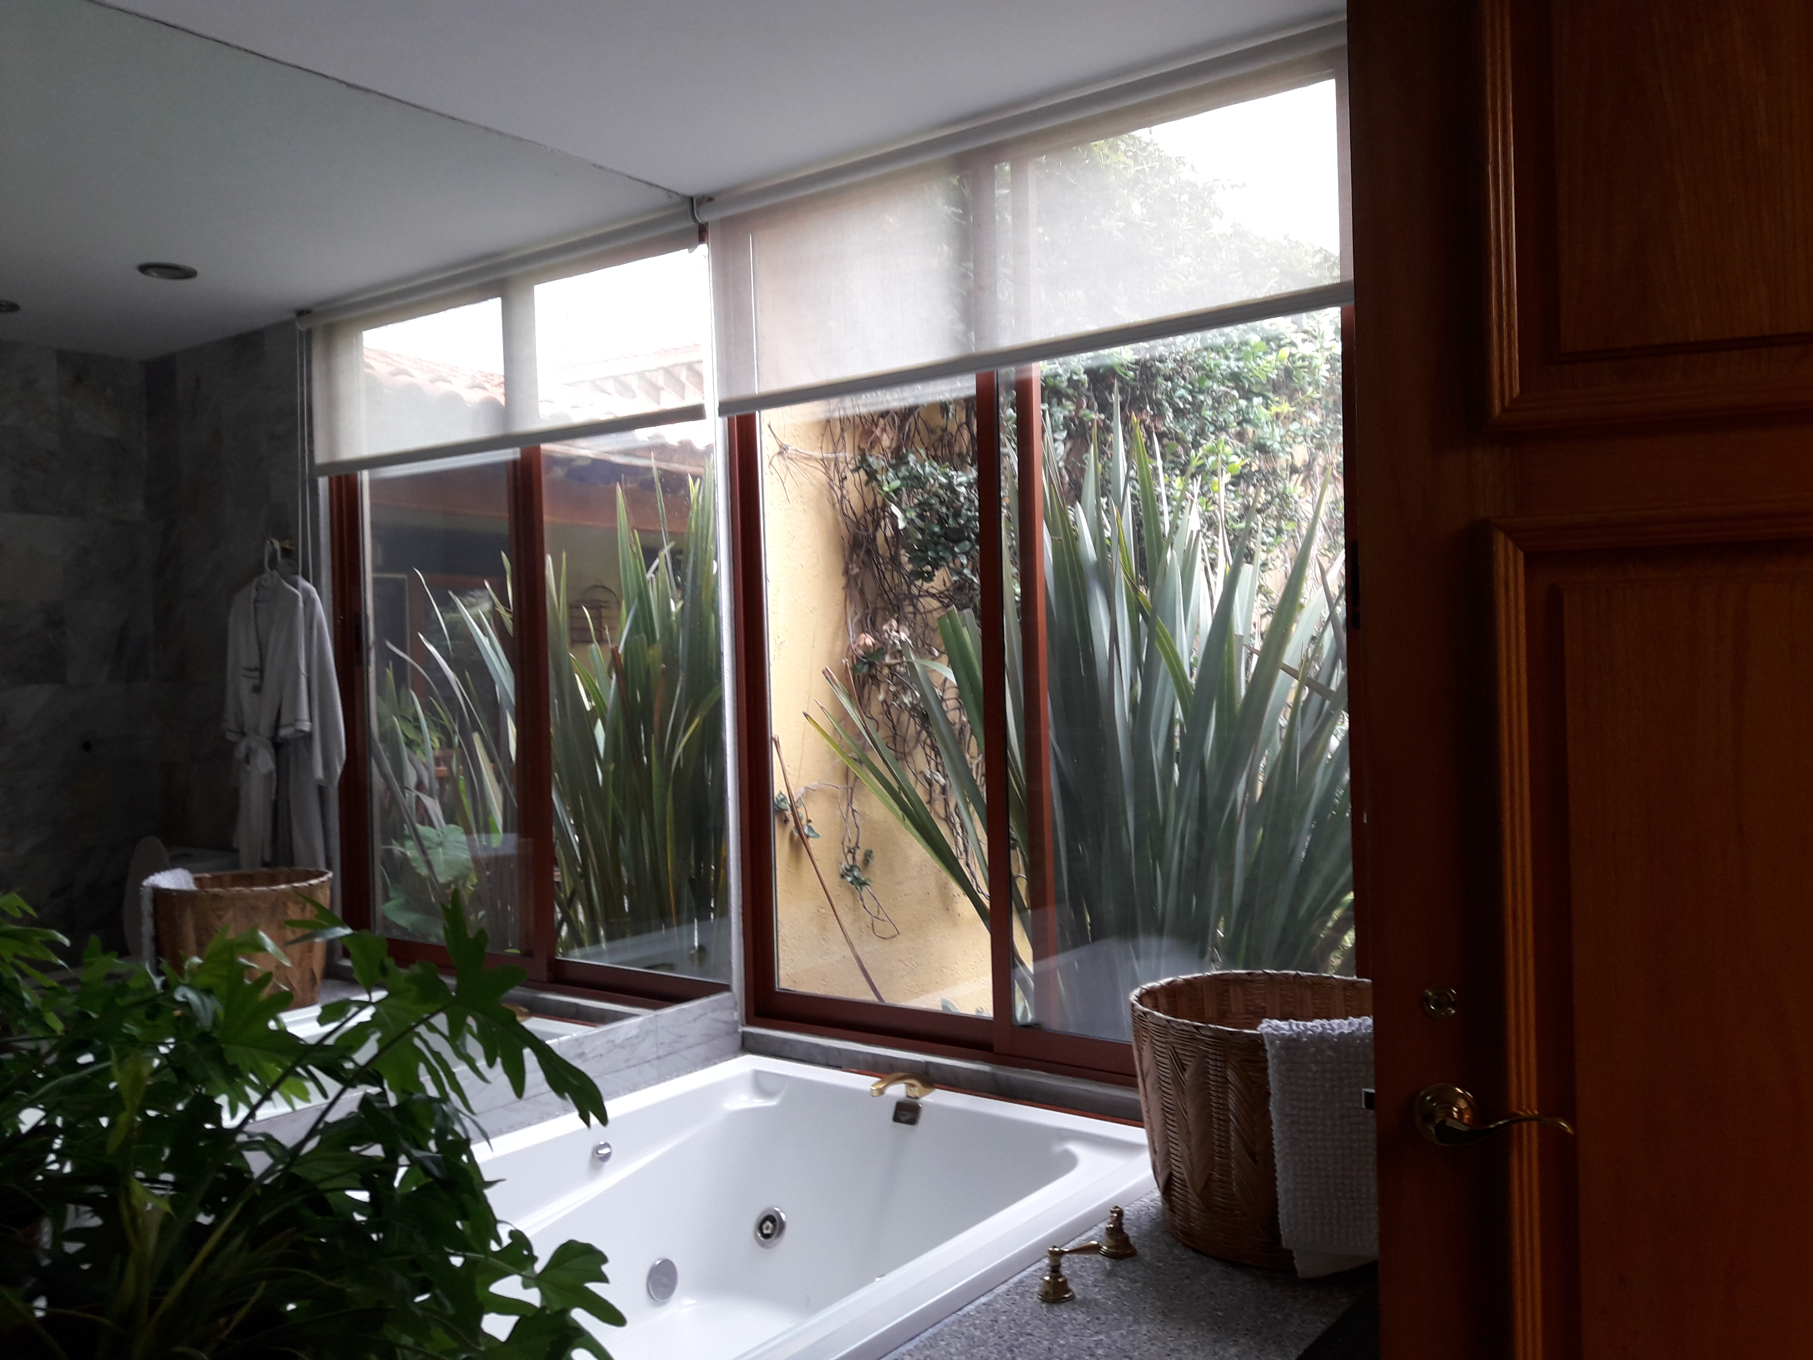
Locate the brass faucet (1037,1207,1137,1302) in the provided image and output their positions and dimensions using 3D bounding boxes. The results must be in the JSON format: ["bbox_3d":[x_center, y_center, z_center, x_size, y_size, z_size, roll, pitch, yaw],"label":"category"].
[{"bbox_3d":[0.282,0.847,2.182,0.088,0.077,0.247,-1,0,36],"label":"brass faucet"}]

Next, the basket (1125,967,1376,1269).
[{"bbox_3d":[0.604,0.695,2.375,0.466,0.361,0.466,-1,0,36],"label":"basket"}]

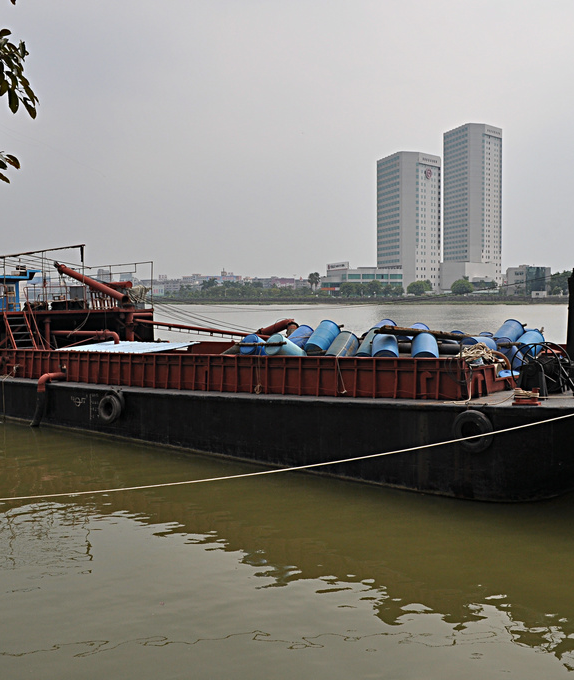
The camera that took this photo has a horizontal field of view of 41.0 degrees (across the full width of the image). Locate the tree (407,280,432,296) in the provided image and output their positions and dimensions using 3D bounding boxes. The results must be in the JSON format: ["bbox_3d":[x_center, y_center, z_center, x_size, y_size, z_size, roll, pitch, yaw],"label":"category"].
[{"bbox_3d":[49.234,-19.465,284.342,8.800,6.200,8.000,0,4,0],"label":"tree"}]

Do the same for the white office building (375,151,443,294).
[{"bbox_3d":[68.396,-63.989,426.881,26.000,77.600,27.500,-2,4,-30],"label":"white office building"}]

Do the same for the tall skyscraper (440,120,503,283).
[{"bbox_3d":[114.396,-78.704,469.058,26.500,101.800,27.500,-2,4,-30],"label":"tall skyscraper"}]

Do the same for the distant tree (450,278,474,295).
[{"bbox_3d":[64.840,-19.465,284.342,8.600,6.200,8.200,0,4,0],"label":"distant tree"}]

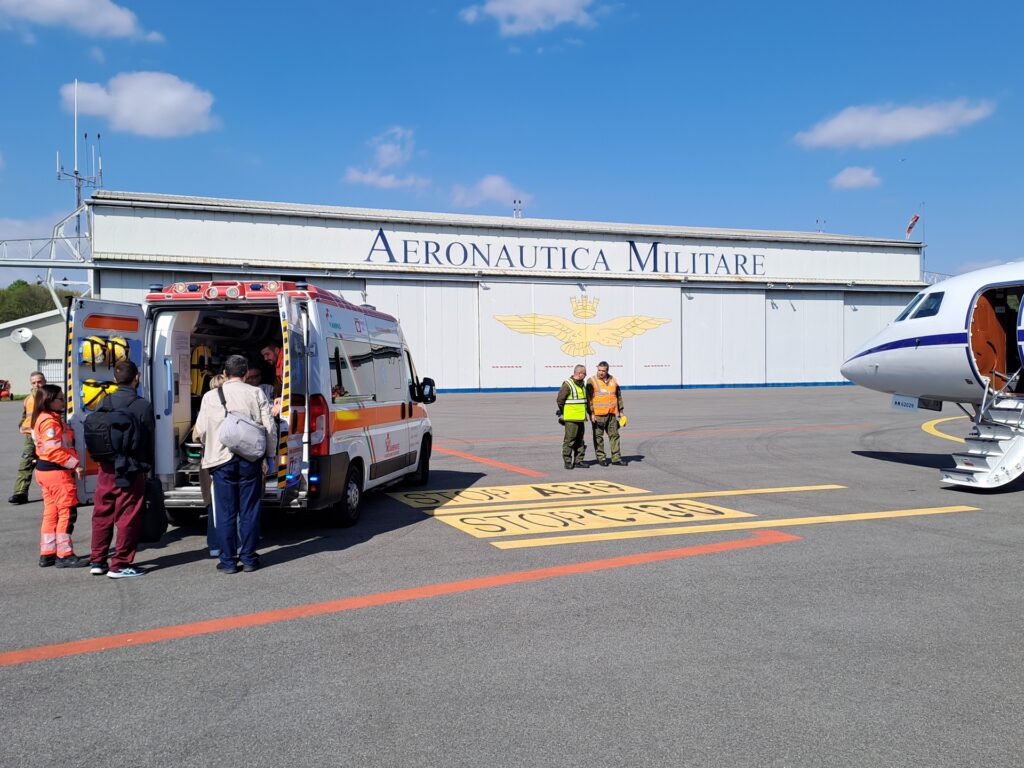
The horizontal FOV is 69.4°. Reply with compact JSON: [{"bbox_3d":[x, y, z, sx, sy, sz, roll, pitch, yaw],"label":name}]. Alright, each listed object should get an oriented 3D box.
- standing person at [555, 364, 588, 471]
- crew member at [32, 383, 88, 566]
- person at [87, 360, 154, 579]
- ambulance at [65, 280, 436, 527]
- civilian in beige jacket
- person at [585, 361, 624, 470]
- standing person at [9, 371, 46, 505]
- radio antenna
[{"bbox_3d":[1.048,0.549,12.600,0.400,1.746,0.540,0,1,41],"label":"standing person"},{"bbox_3d":[-3.947,0.798,6.450,0.440,1.570,0.480,-1,1,-28],"label":"crew member"},{"bbox_3d":[-3.248,0.694,6.150,0.520,1.763,0.460,0,1,13],"label":"person"},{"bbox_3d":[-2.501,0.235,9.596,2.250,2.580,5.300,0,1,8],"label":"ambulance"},{"bbox_3d":[-2.300,0.657,6.150,0.620,1.788,0.420,-1,1,-12],"label":"civilian in beige jacket"},{"bbox_3d":[1.612,0.504,12.750,0.620,1.784,0.380,-1,1,0],"label":"person"},{"bbox_3d":[-6.362,0.692,9.750,0.500,1.714,0.400,0,1,9],"label":"standing person"},{"bbox_3d":[-26.841,-14.152,46.000,2.600,9.520,2.100,-1,1,-19],"label":"radio antenna"}]

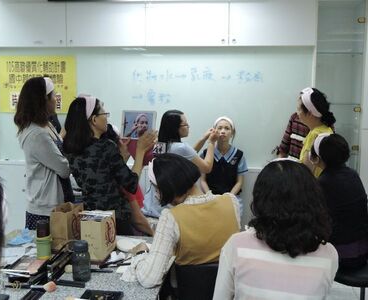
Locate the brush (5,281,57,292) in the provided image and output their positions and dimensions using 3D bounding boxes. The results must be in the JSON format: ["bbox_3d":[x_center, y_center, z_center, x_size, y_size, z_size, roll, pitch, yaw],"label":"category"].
[{"bbox_3d":[-0.575,0.500,1.722,0.200,0.028,0.033,1,6,5],"label":"brush"}]

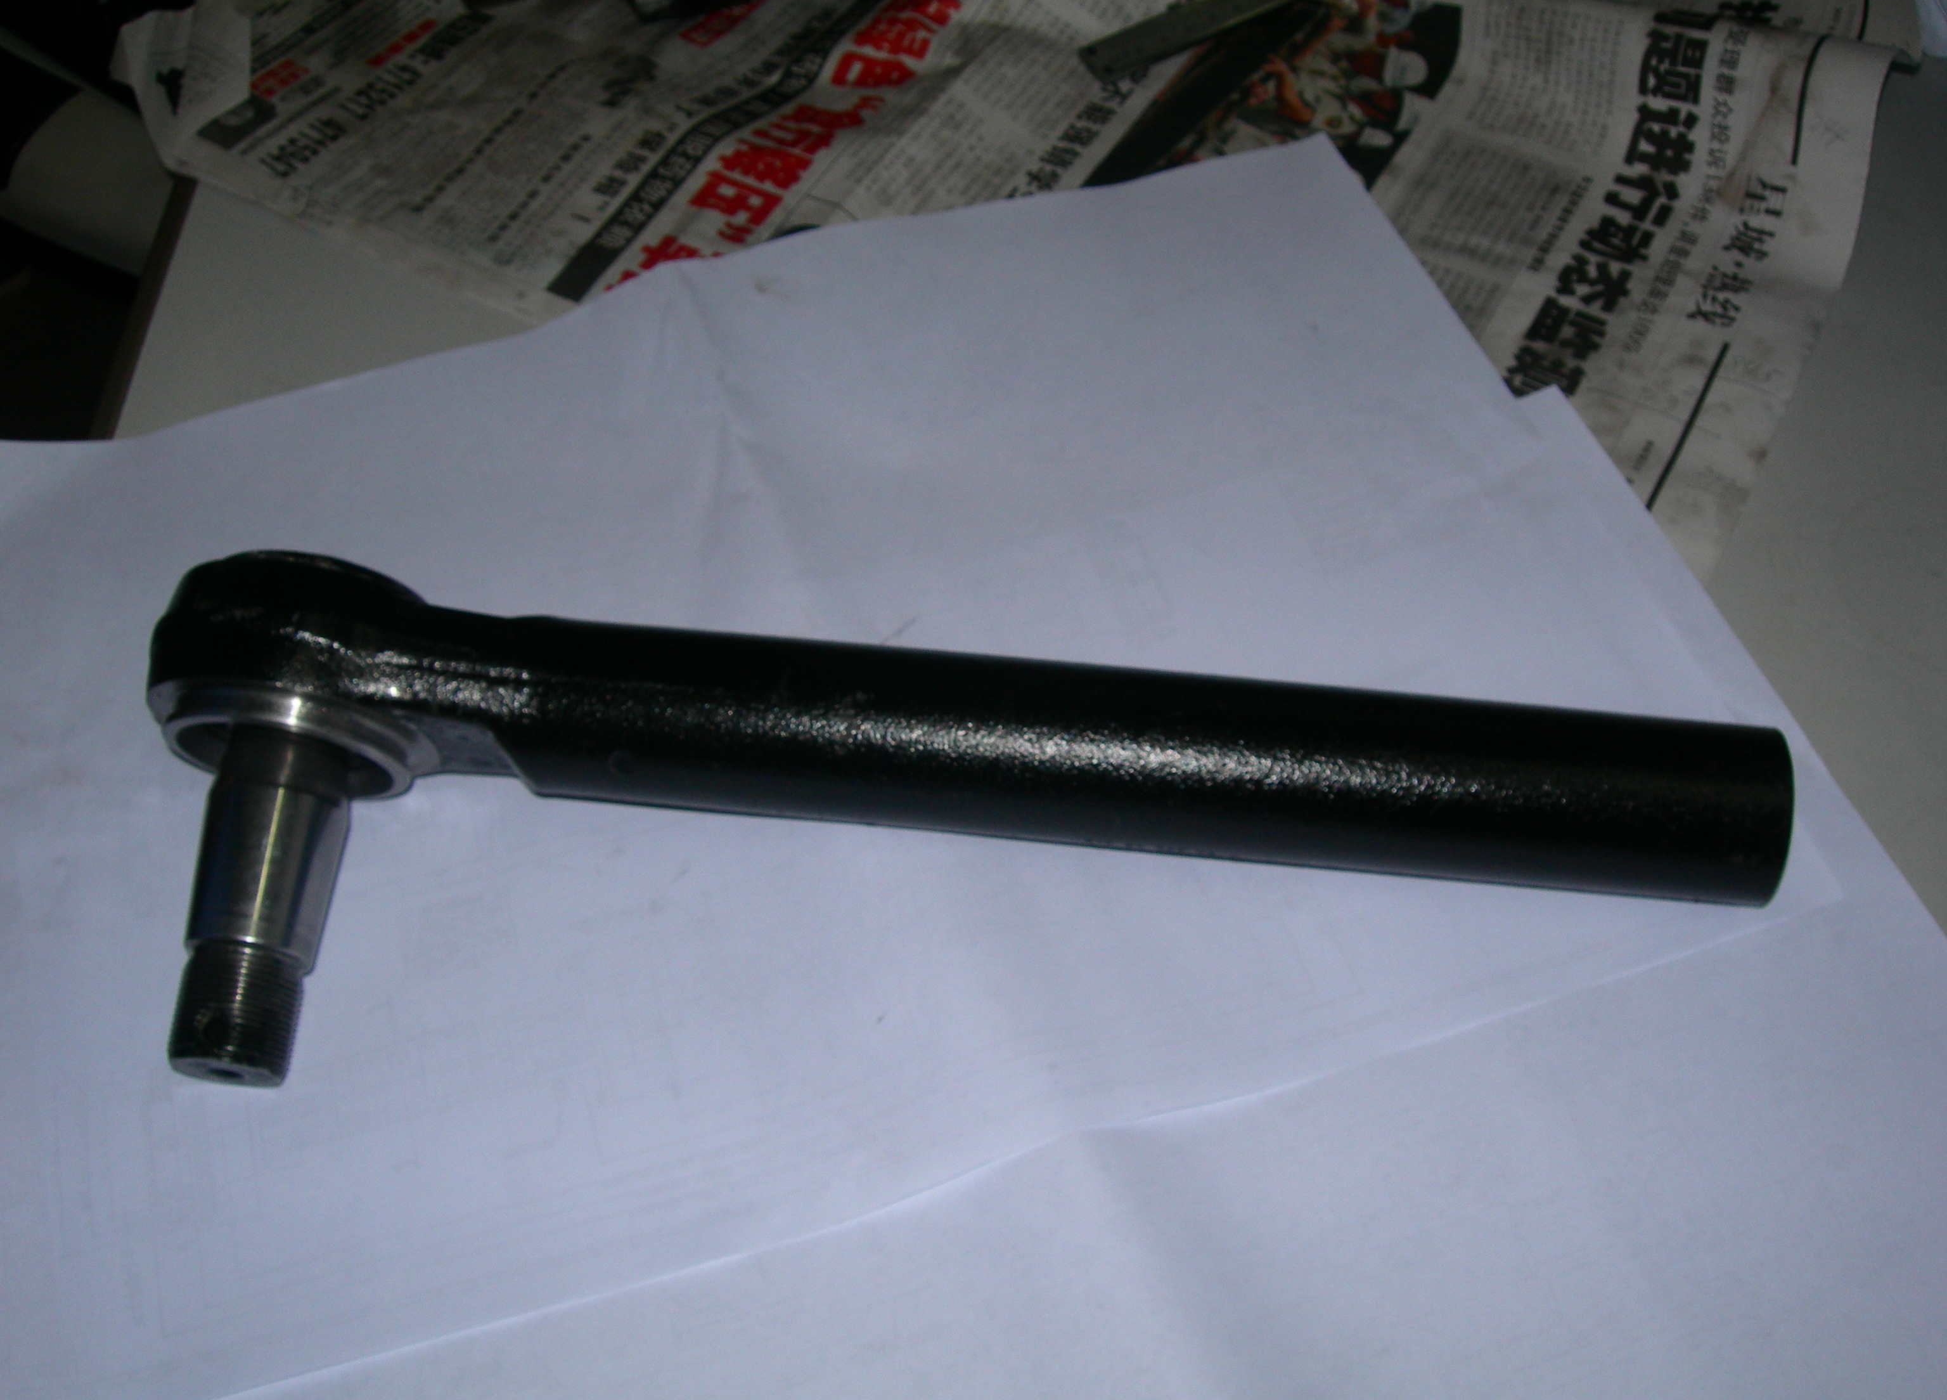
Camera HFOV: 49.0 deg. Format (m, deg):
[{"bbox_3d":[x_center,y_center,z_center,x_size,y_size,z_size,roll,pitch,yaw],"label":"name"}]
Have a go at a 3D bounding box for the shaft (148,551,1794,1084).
[{"bbox_3d":[-0.007,0.041,0.479,0.372,0.067,0.115,5,65,2],"label":"shaft"}]

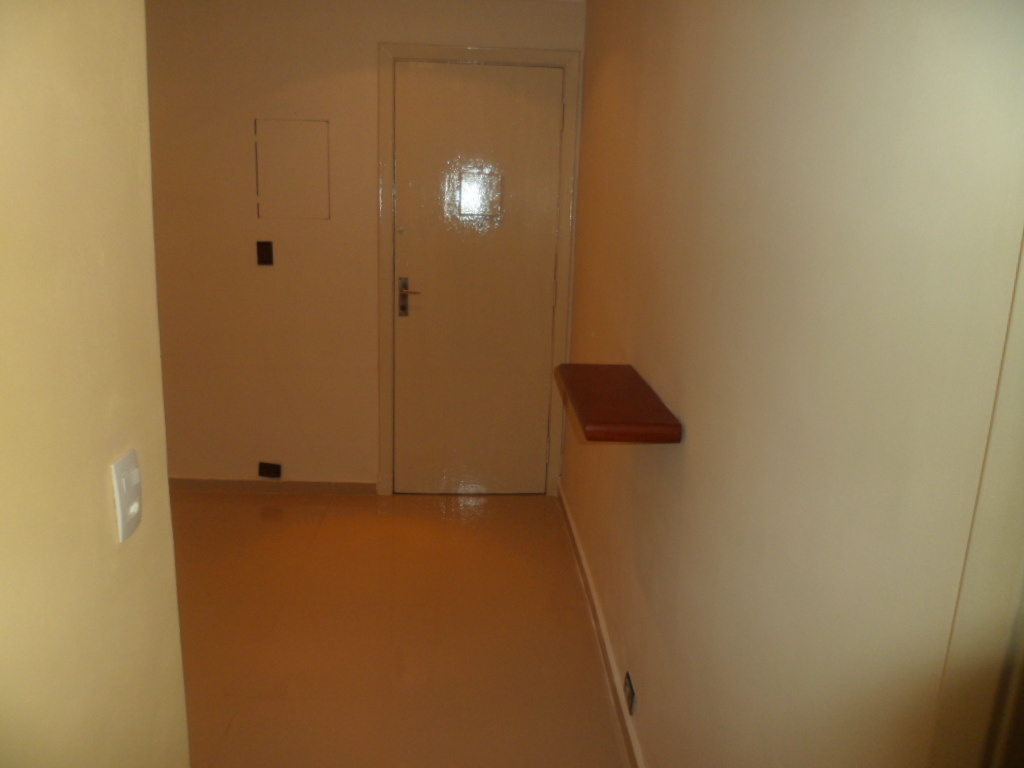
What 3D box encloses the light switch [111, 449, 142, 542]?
[{"bbox_3d":[-0.574,0.165,1.149,0.010,0.118,0.075,2,12,-2],"label":"light switch"}]

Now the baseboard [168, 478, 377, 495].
[{"bbox_3d":[-1.254,0.527,3.949,1.090,0.066,0.015,2,12,-2],"label":"baseboard"}]

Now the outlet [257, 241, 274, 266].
[{"bbox_3d":[-1.194,-0.629,3.715,0.071,0.111,0.010,2,12,-2],"label":"outlet"}]

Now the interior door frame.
[{"bbox_3d":[-0.186,-0.497,3.824,0.937,2.189,0.100,2,12,-2],"label":"interior door frame"}]

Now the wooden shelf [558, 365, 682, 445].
[{"bbox_3d":[0.252,0.036,1.968,0.212,0.049,0.650,2,12,-2],"label":"wooden shelf"}]

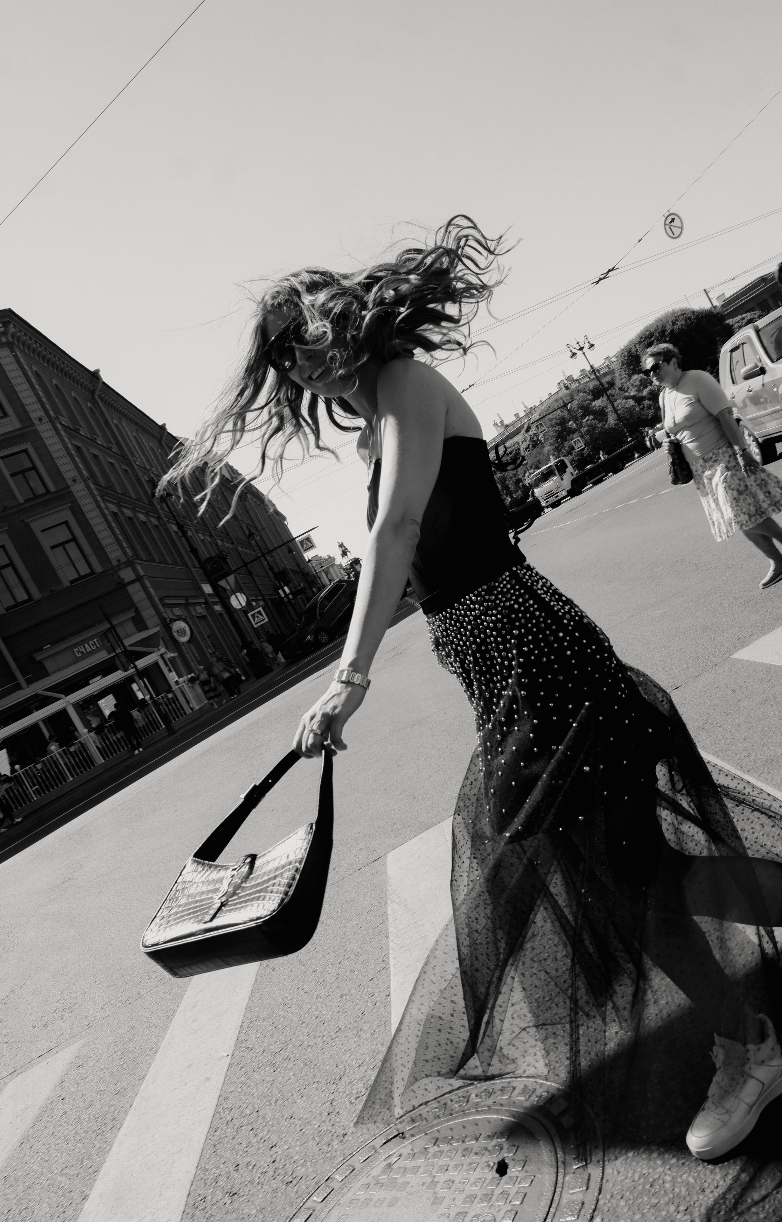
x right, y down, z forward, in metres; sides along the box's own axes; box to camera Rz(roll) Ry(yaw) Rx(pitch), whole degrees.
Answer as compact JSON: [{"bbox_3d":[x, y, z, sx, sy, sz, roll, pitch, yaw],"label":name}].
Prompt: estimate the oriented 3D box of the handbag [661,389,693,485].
[{"bbox_3d":[1.737,-1.065,5.650,0.230,0.540,0.140,-29,1,-14],"label":"handbag"}]

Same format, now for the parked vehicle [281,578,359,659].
[{"bbox_3d":[-2.750,0.170,36.500,1.840,1.620,4.500,-27,16,42],"label":"parked vehicle"}]

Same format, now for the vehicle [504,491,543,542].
[{"bbox_3d":[5.463,-4.551,46.000,4.900,1.650,1.950,-29,2,-26],"label":"vehicle"}]

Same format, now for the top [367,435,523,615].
[{"bbox_3d":[0.099,-0.172,1.700,0.235,0.300,0.280,-29,1,-16],"label":"top"}]

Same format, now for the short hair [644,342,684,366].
[{"bbox_3d":[1.767,-1.633,5.950,0.230,0.190,0.180,-29,1,-16],"label":"short hair"}]

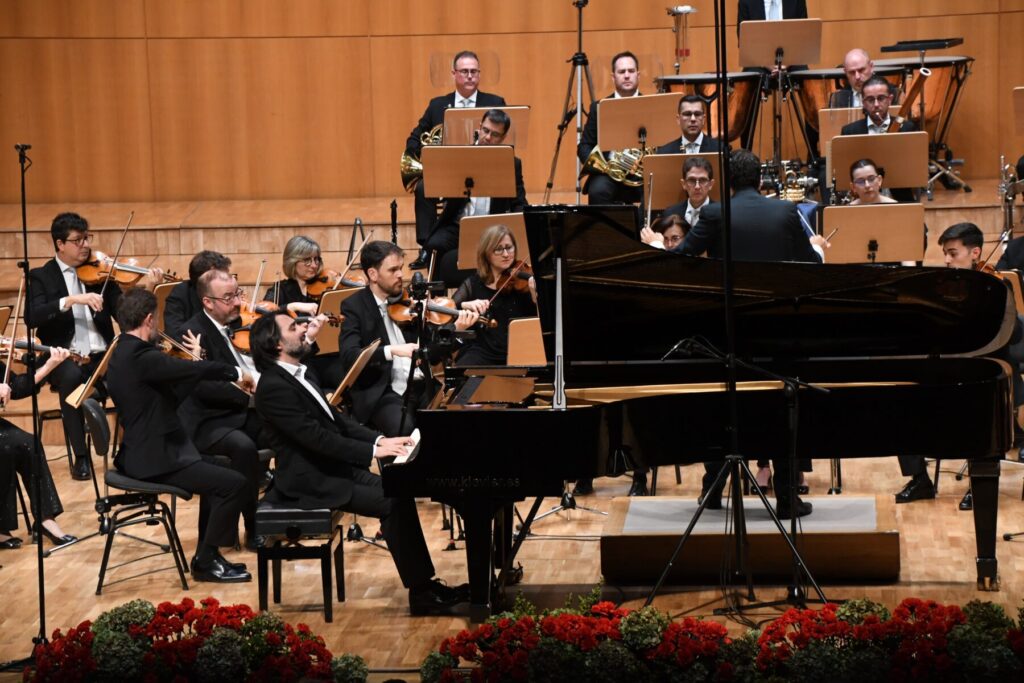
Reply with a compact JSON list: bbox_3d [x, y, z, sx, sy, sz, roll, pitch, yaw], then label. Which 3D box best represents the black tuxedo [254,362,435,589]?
[{"bbox_3d":[-0.750,0.595,19.100,0.800,0.990,0.550,-1,7,4],"label":"black tuxedo"}]

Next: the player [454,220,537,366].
[{"bbox_3d":[-0.090,0.081,21.500,0.550,1.300,0.720,-6,9,-25],"label":"player"}]

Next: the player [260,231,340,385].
[{"bbox_3d":[-1.119,0.099,22.900,0.620,1.310,0.780,-8,9,-41],"label":"player"}]

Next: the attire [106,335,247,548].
[{"bbox_3d":[-1.571,0.465,20.100,0.720,1.000,0.580,-4,7,-21],"label":"attire"}]

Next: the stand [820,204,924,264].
[{"bbox_3d":[1.991,-0.176,23.500,0.550,1.100,0.520,-2,7,-5],"label":"stand"}]

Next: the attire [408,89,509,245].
[{"bbox_3d":[-0.358,-1.079,27.300,0.620,1.000,0.720,-3,8,-5],"label":"attire"}]

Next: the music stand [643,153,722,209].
[{"bbox_3d":[1.018,-0.546,24.600,0.550,1.080,0.520,-2,7,-5],"label":"music stand"}]

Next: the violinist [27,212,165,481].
[{"bbox_3d":[-2.291,0.031,23.300,0.700,1.420,0.800,-7,9,-36],"label":"violinist"}]

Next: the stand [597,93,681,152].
[{"bbox_3d":[0.795,-0.905,26.200,0.550,1.100,0.520,-4,7,-16],"label":"stand"}]

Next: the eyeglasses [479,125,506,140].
[{"bbox_3d":[-0.115,-1.237,25.250,0.140,0.048,0.140,24,17,7],"label":"eyeglasses"}]

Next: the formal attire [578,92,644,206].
[{"bbox_3d":[0.700,-1.028,26.900,0.600,1.000,0.720,-3,8,-6],"label":"formal attire"}]

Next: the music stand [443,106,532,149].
[{"bbox_3d":[-0.152,-0.882,26.600,0.530,1.130,0.480,-2,8,0],"label":"music stand"}]

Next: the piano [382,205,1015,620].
[{"bbox_3d":[0.871,0.240,19.146,2.750,1.840,1.550,-1,7,4],"label":"piano"}]

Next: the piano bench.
[{"bbox_3d":[-0.924,0.949,18.620,0.340,0.480,0.520,-1,8,5],"label":"piano bench"}]

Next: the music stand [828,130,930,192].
[{"bbox_3d":[2.079,-0.629,24.300,0.540,1.120,0.480,-1,8,4],"label":"music stand"}]

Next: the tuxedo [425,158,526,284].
[{"bbox_3d":[-0.209,-0.714,25.800,0.580,0.880,0.660,0,7,14],"label":"tuxedo"}]

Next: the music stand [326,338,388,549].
[{"bbox_3d":[-0.762,0.475,21.050,0.540,1.000,0.540,-1,7,7],"label":"music stand"}]

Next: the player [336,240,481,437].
[{"bbox_3d":[-0.514,0.196,20.750,0.720,1.350,0.580,3,9,32],"label":"player"}]

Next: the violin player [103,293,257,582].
[{"bbox_3d":[-1.511,0.419,19.480,0.680,1.330,0.550,-4,8,-14],"label":"violin player"}]

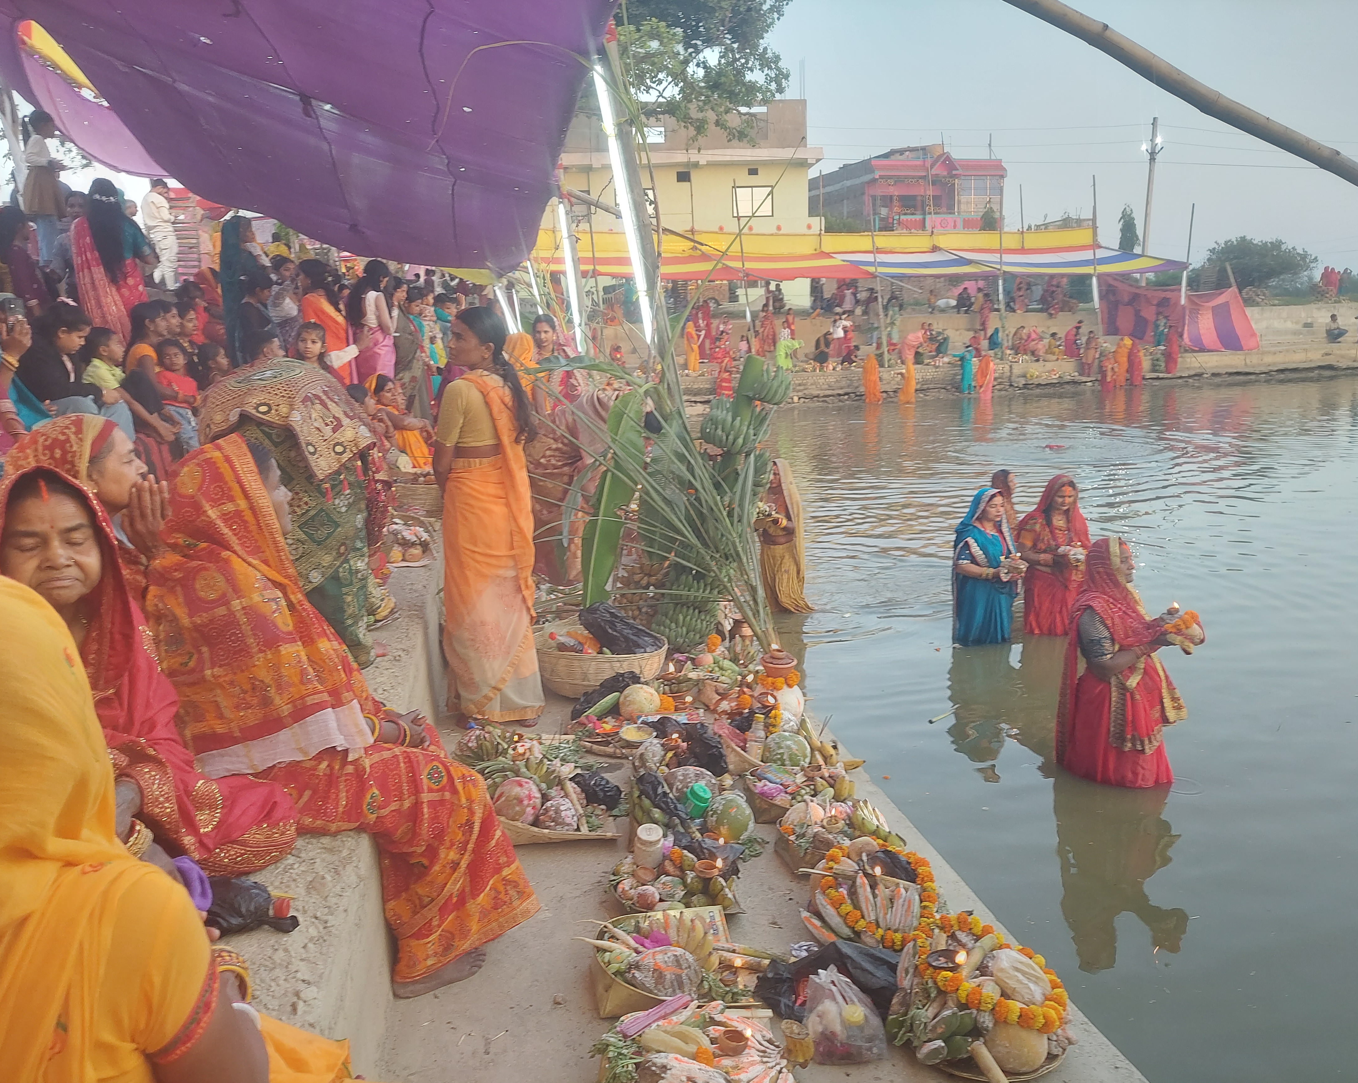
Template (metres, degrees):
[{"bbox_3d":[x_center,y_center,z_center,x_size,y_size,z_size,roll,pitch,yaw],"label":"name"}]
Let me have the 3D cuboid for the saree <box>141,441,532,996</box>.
[{"bbox_3d":[-0.718,0.365,2.272,0.700,1.190,0.500,-2,12,-10],"label":"saree"}]

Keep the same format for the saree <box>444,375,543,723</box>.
[{"bbox_3d":[-0.670,0.028,3.574,0.300,1.260,0.420,11,17,44],"label":"saree"}]

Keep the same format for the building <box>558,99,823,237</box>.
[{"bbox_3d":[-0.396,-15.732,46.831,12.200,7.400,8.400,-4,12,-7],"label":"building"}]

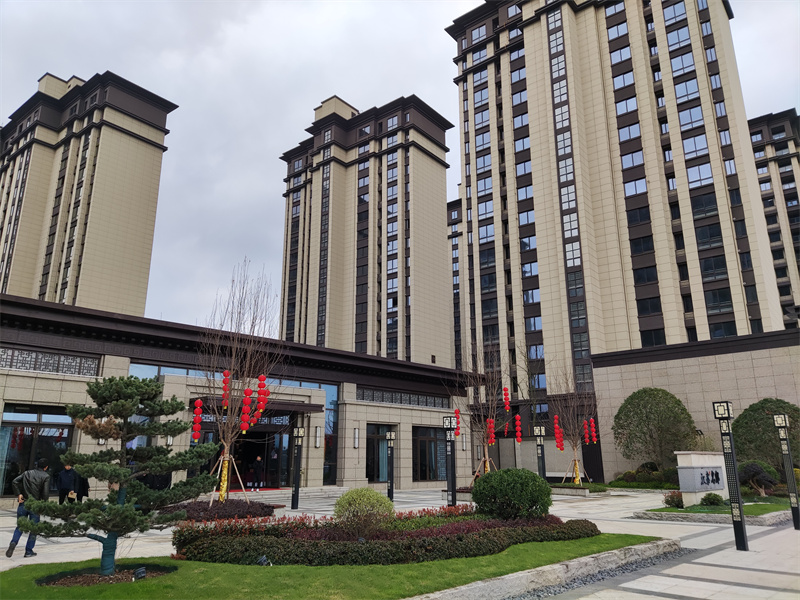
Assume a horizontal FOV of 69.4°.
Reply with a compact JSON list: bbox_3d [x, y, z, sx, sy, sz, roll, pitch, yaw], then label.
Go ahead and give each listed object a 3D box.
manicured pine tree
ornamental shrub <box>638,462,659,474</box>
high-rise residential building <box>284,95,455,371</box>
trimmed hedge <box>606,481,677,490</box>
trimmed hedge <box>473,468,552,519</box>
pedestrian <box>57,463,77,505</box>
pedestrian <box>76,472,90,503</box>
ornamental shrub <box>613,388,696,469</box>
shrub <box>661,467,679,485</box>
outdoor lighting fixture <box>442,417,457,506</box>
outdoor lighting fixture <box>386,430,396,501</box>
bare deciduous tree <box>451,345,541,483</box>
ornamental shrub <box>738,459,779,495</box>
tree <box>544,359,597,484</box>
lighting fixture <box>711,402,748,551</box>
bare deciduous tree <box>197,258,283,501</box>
[{"bbox_3d":[-4.160,2.522,8.539,2.750,2.786,2.600,7,-17,-24],"label":"manicured pine tree"},{"bbox_3d":[14.394,9.914,33.400,1.120,1.050,1.100,-13,-20,40],"label":"ornamental shrub"},{"bbox_3d":[-7.339,-2.681,93.427,31.000,57.000,15.200,-12,-19,37],"label":"high-rise residential building"},{"bbox_3d":[13.140,9.822,30.800,4.691,0.420,1.000,-13,-20,40],"label":"trimmed hedge"},{"bbox_3d":[2.580,4.557,13.369,1.800,1.264,1.750,-3,-16,10],"label":"trimmed hedge"},{"bbox_3d":[-10.301,5.840,17.900,0.550,1.680,0.360,8,-17,-28],"label":"pedestrian"},{"bbox_3d":[-9.727,5.795,17.701,0.520,1.660,0.350,-4,-16,14],"label":"pedestrian"},{"bbox_3d":[13.722,7.375,31.154,4.200,5.180,4.100,-7,-17,22],"label":"ornamental shrub"},{"bbox_3d":[14.895,9.727,31.700,1.100,0.980,1.050,-13,-20,40],"label":"shrub"},{"bbox_3d":[1.392,4.674,15.930,0.310,2.845,0.310,15,-21,-43],"label":"outdoor lighting fixture"},{"bbox_3d":[-0.366,6.866,23.866,0.270,2.800,0.270,-13,-20,40],"label":"outdoor lighting fixture"},{"bbox_3d":[4.560,5.747,29.075,4.200,6.700,4.200,0,-15,0],"label":"bare deciduous tree"},{"bbox_3d":[12.825,6.431,20.700,1.320,1.200,1.200,-13,-20,40],"label":"ornamental shrub"},{"bbox_3d":[8.682,6.135,29.423,2.600,6.368,2.500,-4,-16,16],"label":"tree"},{"bbox_3d":[6.642,3.461,11.542,0.310,2.835,0.310,15,-21,-43],"label":"lighting fixture"},{"bbox_3d":[-4.783,2.261,17.220,2.450,7.403,2.400,4,-16,-15],"label":"bare deciduous tree"}]

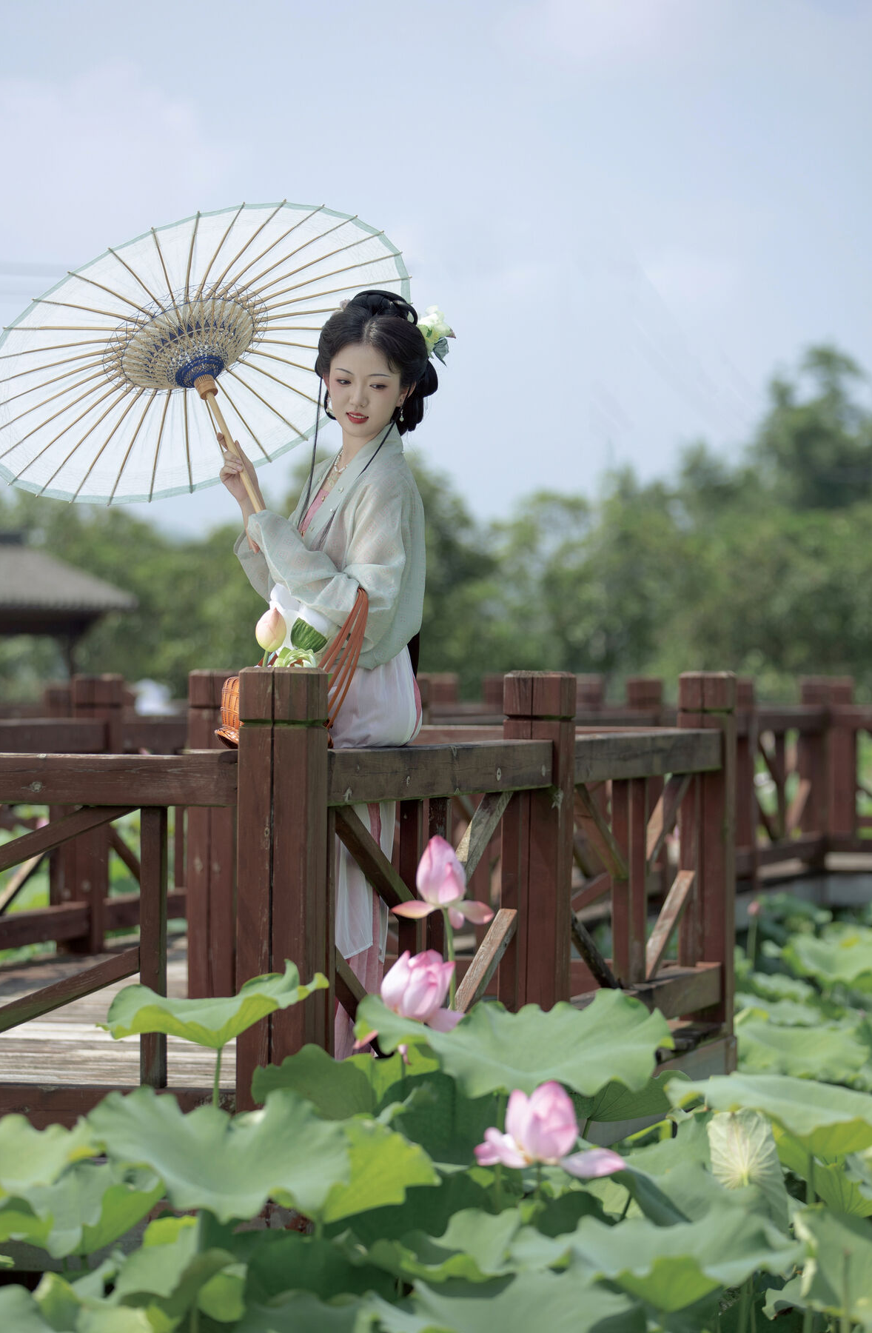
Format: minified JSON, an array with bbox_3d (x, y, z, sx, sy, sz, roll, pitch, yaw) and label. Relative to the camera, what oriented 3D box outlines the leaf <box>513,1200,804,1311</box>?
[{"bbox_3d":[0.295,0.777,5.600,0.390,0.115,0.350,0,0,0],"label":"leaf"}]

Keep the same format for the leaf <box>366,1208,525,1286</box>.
[{"bbox_3d":[0.011,0.804,5.900,0.230,0.095,0.240,0,0,0],"label":"leaf"}]

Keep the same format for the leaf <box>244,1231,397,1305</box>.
[{"bbox_3d":[-0.178,0.925,6.550,0.280,0.140,0.280,0,0,0],"label":"leaf"}]

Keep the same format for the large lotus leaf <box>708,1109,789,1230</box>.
[{"bbox_3d":[0.534,0.856,7.250,0.170,0.210,0.200,0,0,0],"label":"large lotus leaf"}]

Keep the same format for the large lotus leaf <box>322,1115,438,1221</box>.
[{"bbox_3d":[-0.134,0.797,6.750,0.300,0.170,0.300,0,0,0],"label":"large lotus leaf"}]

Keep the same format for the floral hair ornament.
[{"bbox_3d":[0.000,-0.635,8.150,0.080,0.112,0.075,0,0,37],"label":"floral hair ornament"}]

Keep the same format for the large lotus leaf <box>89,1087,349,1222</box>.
[{"bbox_3d":[-0.331,0.745,6.500,0.400,0.200,0.380,0,0,0],"label":"large lotus leaf"}]

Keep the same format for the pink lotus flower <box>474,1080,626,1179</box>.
[{"bbox_3d":[0.160,0.652,6.000,0.215,0.130,0.180,0,0,0],"label":"pink lotus flower"}]

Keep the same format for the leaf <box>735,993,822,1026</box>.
[{"bbox_3d":[0.966,0.964,12.000,0.320,0.110,0.320,0,0,0],"label":"leaf"}]

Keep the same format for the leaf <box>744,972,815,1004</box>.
[{"bbox_3d":[1.090,1.019,13.500,0.250,0.090,0.270,0,0,0],"label":"leaf"}]

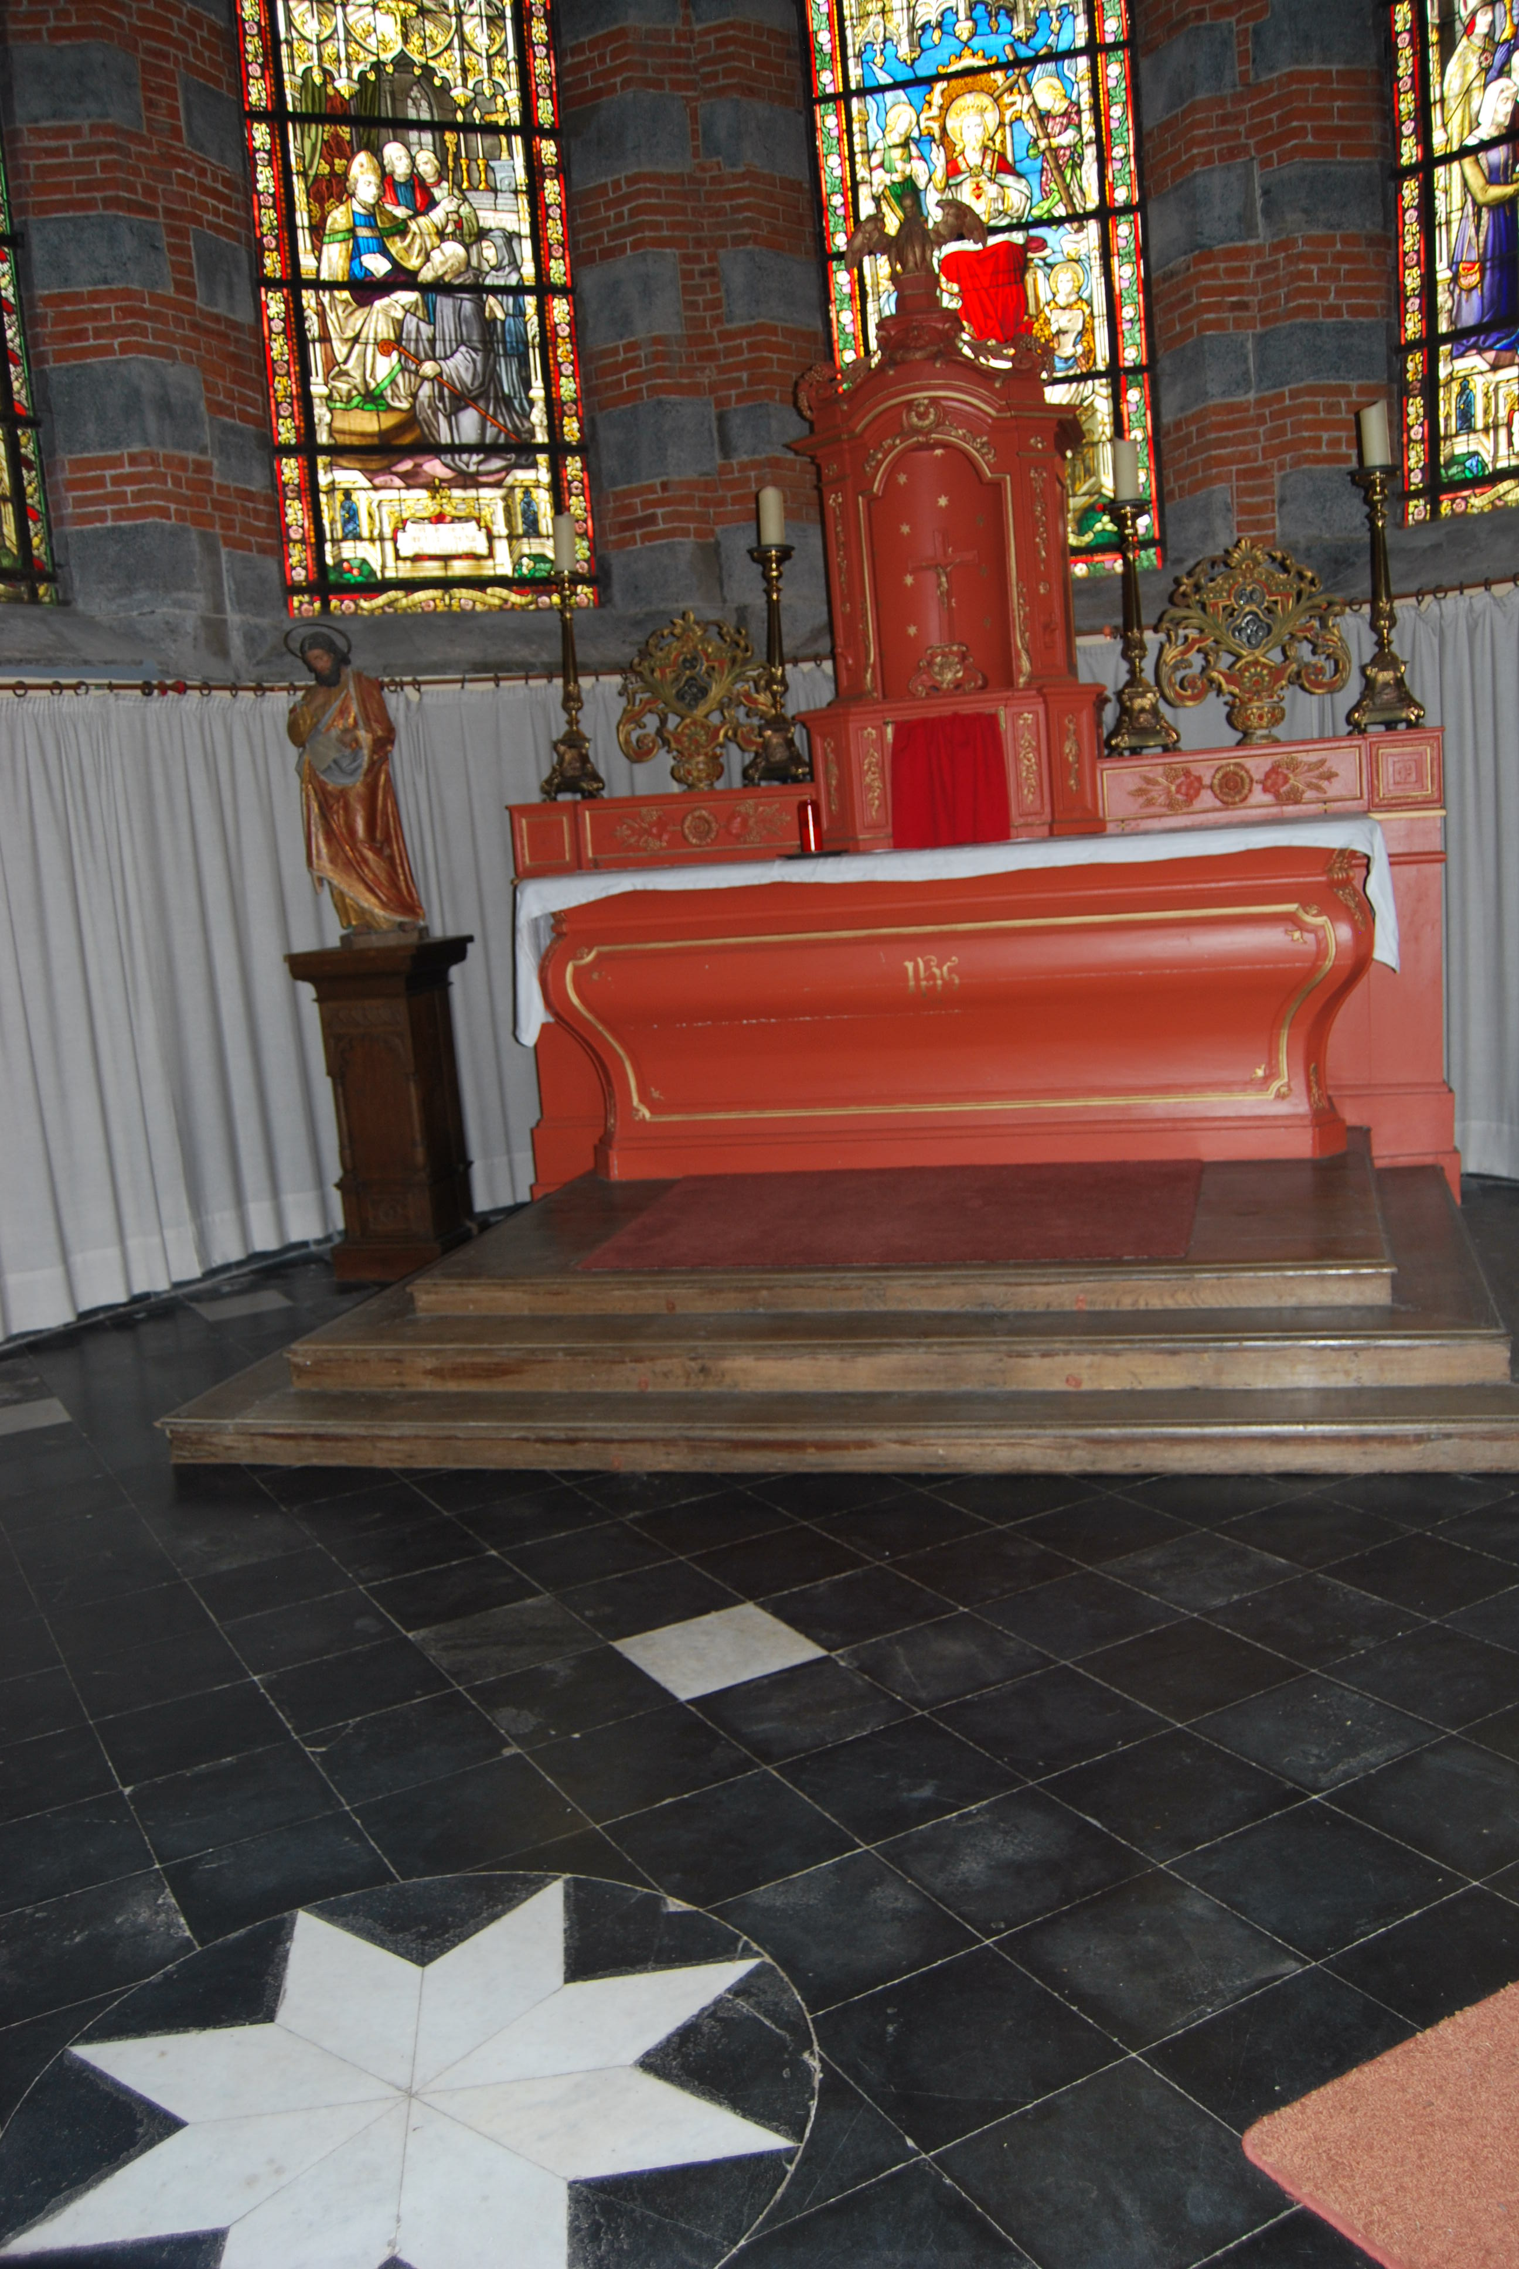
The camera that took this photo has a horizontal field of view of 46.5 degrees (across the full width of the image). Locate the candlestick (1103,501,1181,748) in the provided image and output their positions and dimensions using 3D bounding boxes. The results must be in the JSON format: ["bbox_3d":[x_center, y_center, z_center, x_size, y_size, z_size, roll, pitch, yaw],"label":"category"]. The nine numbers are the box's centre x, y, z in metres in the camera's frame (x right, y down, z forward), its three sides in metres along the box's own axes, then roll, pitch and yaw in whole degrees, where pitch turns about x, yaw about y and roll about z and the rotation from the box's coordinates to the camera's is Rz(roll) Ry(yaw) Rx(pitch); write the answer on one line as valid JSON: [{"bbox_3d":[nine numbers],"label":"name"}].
[{"bbox_3d":[1.372,-1.845,6.436,0.270,0.892,0.255,-2,8,13],"label":"candlestick"}]

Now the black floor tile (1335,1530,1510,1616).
[{"bbox_3d":[1.245,0.831,3.291,0.295,0.015,0.287,-9,9,-29],"label":"black floor tile"}]

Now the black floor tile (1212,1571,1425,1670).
[{"bbox_3d":[0.986,0.870,3.146,0.295,0.015,0.287,-9,9,-29],"label":"black floor tile"}]

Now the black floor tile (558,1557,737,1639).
[{"bbox_3d":[-0.211,0.921,3.465,0.300,0.020,0.289,-9,10,-29],"label":"black floor tile"}]

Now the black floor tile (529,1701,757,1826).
[{"bbox_3d":[-0.193,1.038,2.900,0.309,0.020,0.298,-9,10,-29],"label":"black floor tile"}]

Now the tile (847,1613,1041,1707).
[{"bbox_3d":[0.327,0.924,3.100,0.294,0.015,0.288,-9,9,-29],"label":"tile"}]

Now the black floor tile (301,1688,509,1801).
[{"bbox_3d":[-0.603,1.051,3.012,0.309,0.020,0.298,-9,10,-29],"label":"black floor tile"}]

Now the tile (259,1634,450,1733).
[{"bbox_3d":[-0.724,0.997,3.180,0.300,0.020,0.289,-9,10,-29],"label":"tile"}]

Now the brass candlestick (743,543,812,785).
[{"bbox_3d":[0.059,-1.792,6.752,0.270,0.878,0.255,-2,8,13],"label":"brass candlestick"}]

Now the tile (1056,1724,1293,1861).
[{"bbox_3d":[0.626,1.004,2.682,0.309,0.020,0.298,-9,10,-29],"label":"tile"}]

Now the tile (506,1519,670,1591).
[{"bbox_3d":[-0.365,0.920,3.820,0.309,0.020,0.298,-9,10,-29],"label":"tile"}]

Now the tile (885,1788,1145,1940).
[{"bbox_3d":[0.361,1.046,2.534,0.309,0.020,0.298,-9,10,-29],"label":"tile"}]

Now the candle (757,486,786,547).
[{"bbox_3d":[0.044,-2.170,6.210,0.086,0.205,0.086,-2,9,13],"label":"candle"}]

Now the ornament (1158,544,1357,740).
[{"bbox_3d":[1.660,-1.652,5.928,0.643,0.693,0.150,-2,9,13],"label":"ornament"}]

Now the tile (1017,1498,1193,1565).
[{"bbox_3d":[0.702,0.820,3.637,0.295,0.015,0.287,-9,9,-29],"label":"tile"}]

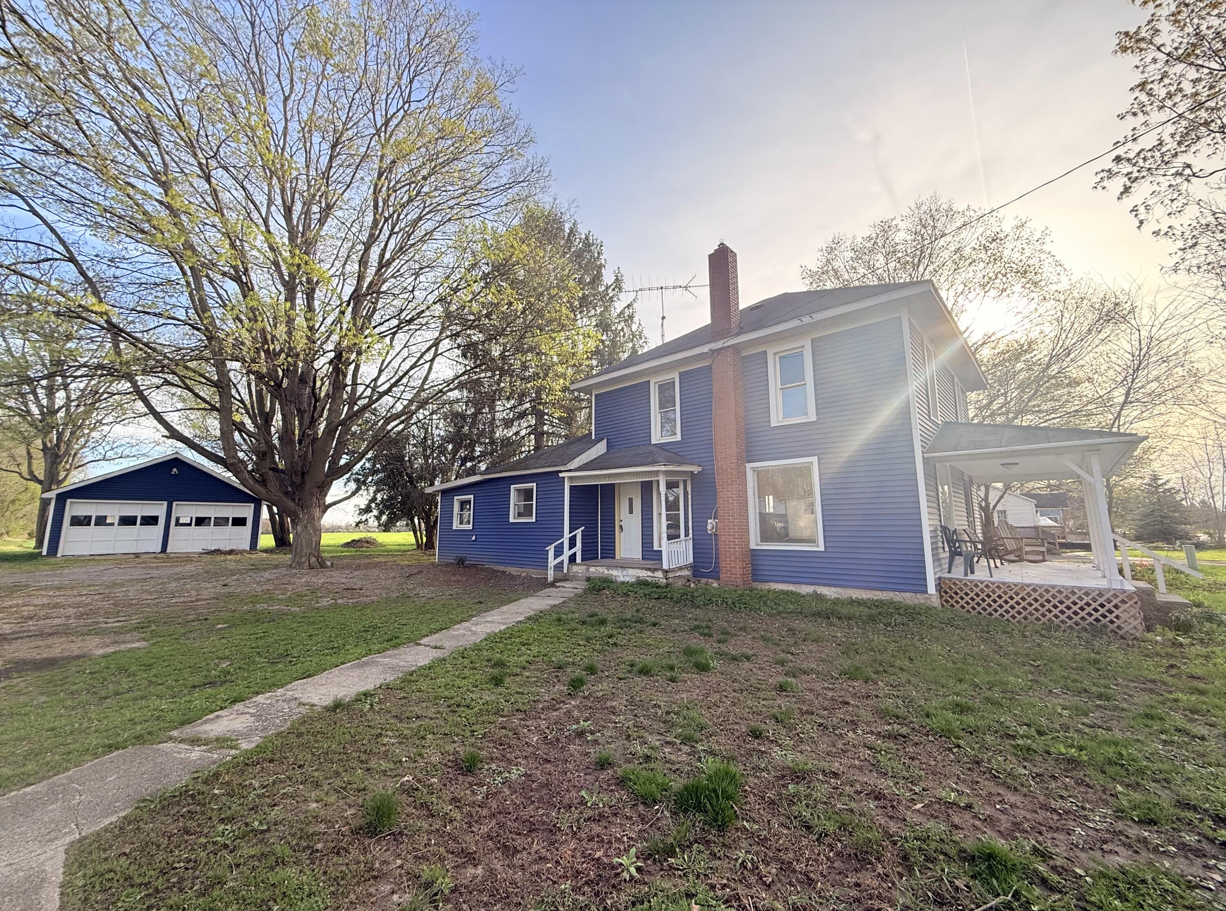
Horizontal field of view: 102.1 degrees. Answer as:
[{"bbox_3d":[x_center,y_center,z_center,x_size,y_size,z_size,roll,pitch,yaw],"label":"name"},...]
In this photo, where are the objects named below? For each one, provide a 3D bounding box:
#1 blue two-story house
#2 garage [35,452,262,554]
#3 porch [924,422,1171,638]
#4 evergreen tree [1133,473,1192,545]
[{"bbox_3d":[3.340,-0.464,15.623,17.250,8.350,10.250,-8,-12,41],"label":"blue two-story house"},{"bbox_3d":[-21.406,2.371,23.730,7.251,4.328,7.200,8,-12,-43],"label":"garage"},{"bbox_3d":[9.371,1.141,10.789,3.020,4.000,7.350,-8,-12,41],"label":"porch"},{"bbox_3d":[53.263,5.203,48.546,4.200,7.200,4.200,8,-12,-42],"label":"evergreen tree"}]

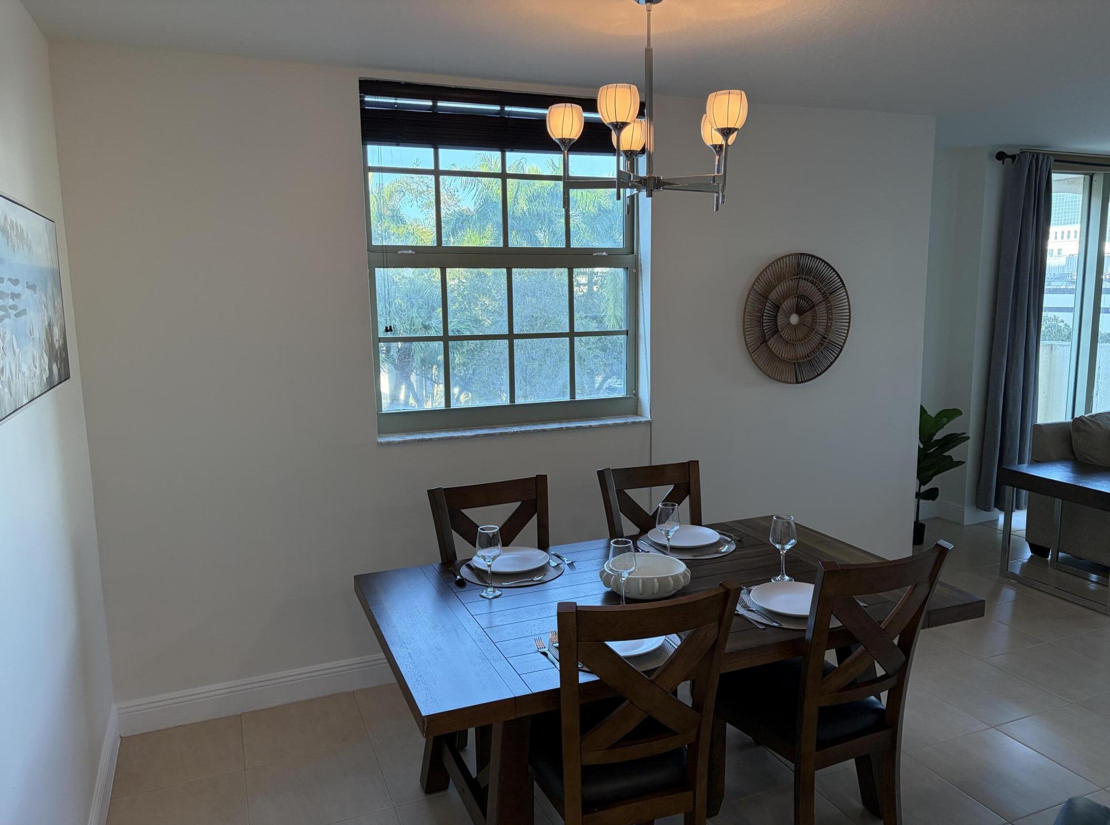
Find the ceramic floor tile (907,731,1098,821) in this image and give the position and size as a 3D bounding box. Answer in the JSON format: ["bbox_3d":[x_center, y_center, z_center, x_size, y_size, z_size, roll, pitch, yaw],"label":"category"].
[{"bbox_3d":[1.630,1.309,3.042,0.457,0.010,0.457,-4,9,-22],"label":"ceramic floor tile"}]

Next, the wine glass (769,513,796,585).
[{"bbox_3d":[0.775,0.467,2.834,0.088,0.222,0.088,-1,8,0],"label":"wine glass"}]

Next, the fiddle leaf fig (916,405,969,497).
[{"bbox_3d":[2.493,0.415,5.685,0.500,0.970,0.470,-4,9,-22],"label":"fiddle leaf fig"}]

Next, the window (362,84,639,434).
[{"bbox_3d":[-0.217,-0.680,3.915,1.360,1.500,0.110,-4,9,-22],"label":"window"}]

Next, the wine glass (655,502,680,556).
[{"bbox_3d":[0.411,0.445,3.025,0.088,0.222,0.088,-1,8,0],"label":"wine glass"}]

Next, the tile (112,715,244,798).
[{"bbox_3d":[-1.454,1.333,3.248,0.457,0.010,0.457,-4,9,-22],"label":"tile"}]

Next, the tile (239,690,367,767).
[{"bbox_3d":[-1.029,1.300,3.426,0.457,0.010,0.457,-4,9,-22],"label":"tile"}]

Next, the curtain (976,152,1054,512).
[{"bbox_3d":[3.266,-0.529,5.934,0.400,2.540,0.130,-4,9,-22],"label":"curtain"}]

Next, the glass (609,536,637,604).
[{"bbox_3d":[0.208,0.511,2.593,0.088,0.222,0.088,-1,8,0],"label":"glass"}]

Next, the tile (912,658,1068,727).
[{"bbox_3d":[1.885,1.219,3.628,0.457,0.010,0.457,-4,9,-22],"label":"tile"}]

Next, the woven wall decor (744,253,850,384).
[{"bbox_3d":[1.294,-0.492,4.395,0.690,0.690,0.035,-4,9,-22],"label":"woven wall decor"}]

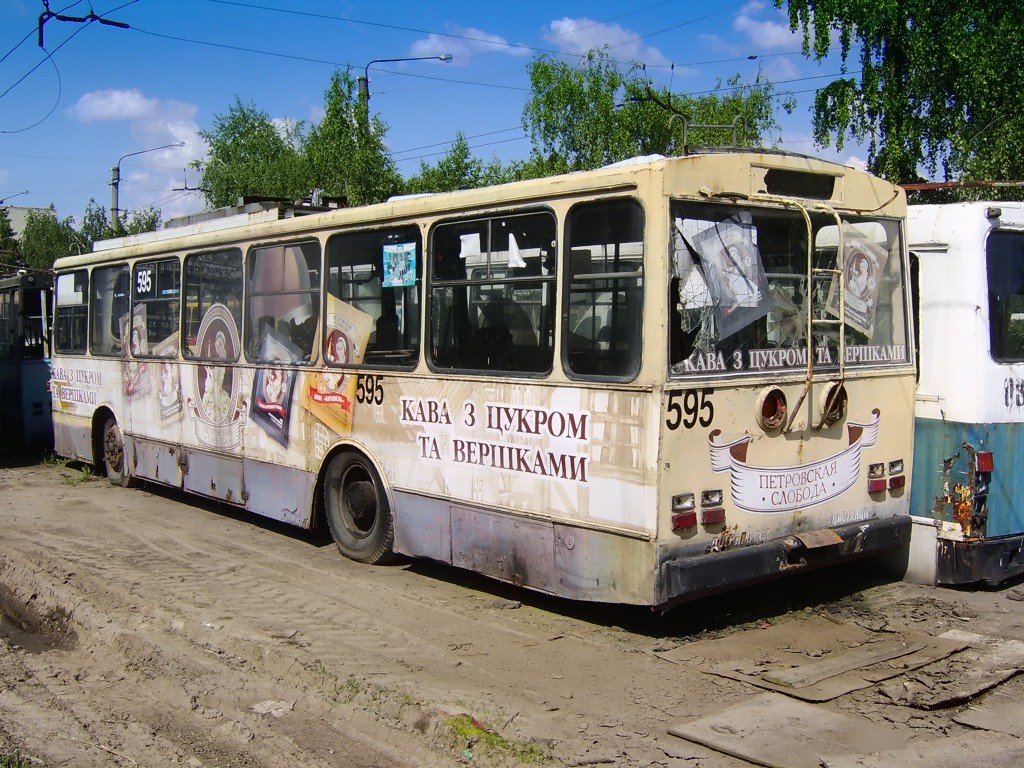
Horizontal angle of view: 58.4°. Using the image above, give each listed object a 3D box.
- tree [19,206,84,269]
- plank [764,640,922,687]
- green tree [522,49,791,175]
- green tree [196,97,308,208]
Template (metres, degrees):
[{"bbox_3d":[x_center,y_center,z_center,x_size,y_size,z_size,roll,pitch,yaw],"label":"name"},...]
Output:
[{"bbox_3d":[-21.041,-4.407,42.261,3.400,7.460,3.200,-1,4,0],"label":"tree"},{"bbox_3d":[1.955,1.596,5.295,1.160,0.030,0.180,-3,5,-30],"label":"plank"},{"bbox_3d":[3.524,-3.837,22.295,6.300,8.450,5.000,-1,4,0],"label":"green tree"},{"bbox_3d":[-7.581,-4.145,27.302,3.800,8.660,3.600,-1,4,0],"label":"green tree"}]

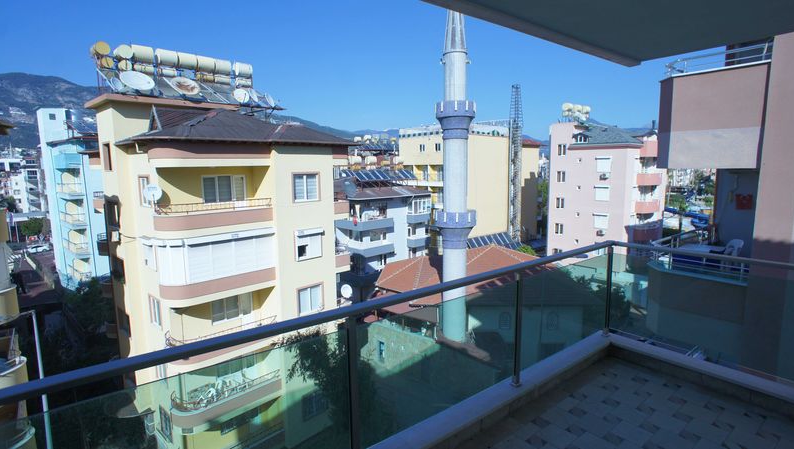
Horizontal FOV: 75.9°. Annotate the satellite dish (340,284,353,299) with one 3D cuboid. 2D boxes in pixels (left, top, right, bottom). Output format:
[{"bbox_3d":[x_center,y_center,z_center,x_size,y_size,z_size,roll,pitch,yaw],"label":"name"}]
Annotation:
[{"bbox_3d":[-2.795,3.708,28.158,0.740,0.780,0.270,-5,8,-28],"label":"satellite dish"}]

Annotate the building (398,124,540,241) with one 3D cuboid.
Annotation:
[{"bbox_3d":[10.889,-5.103,74.853,17.880,17.820,11.190,-7,9,-41],"label":"building"}]

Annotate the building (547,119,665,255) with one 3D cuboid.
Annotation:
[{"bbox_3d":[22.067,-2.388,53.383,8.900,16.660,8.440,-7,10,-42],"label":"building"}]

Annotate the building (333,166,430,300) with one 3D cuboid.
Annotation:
[{"bbox_3d":[-3.289,0.015,59.440,10.600,13.020,10.080,-7,10,-42],"label":"building"}]

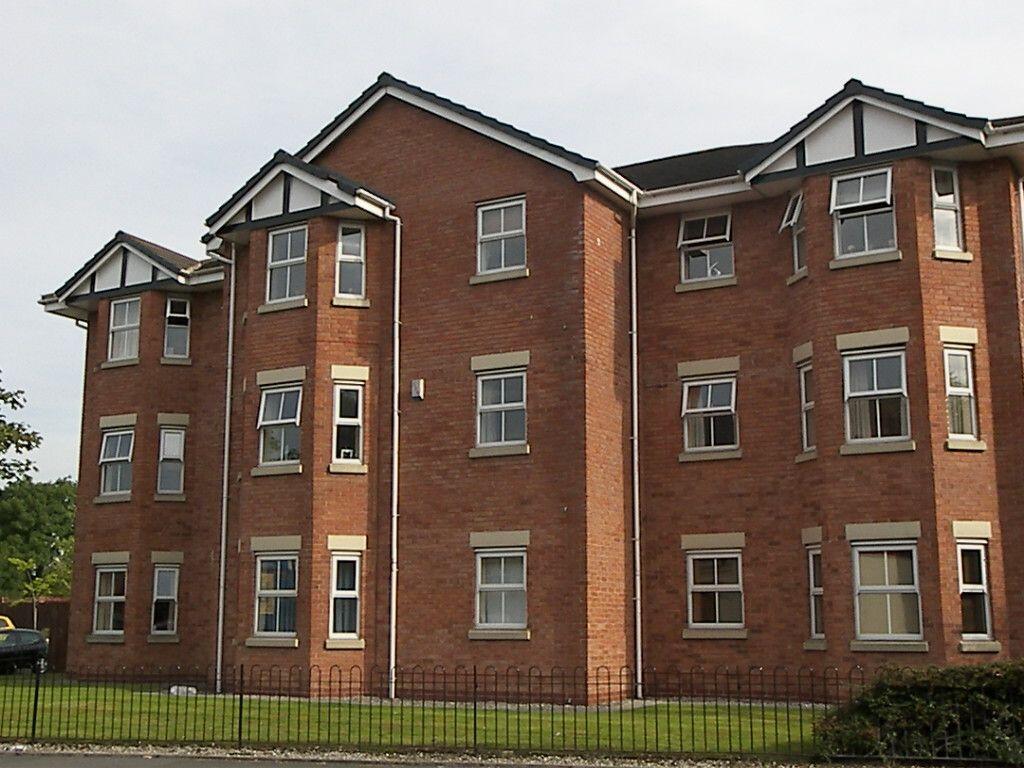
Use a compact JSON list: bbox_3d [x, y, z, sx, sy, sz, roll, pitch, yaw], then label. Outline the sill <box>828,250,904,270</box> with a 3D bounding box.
[{"bbox_3d":[5.044,-1.741,20.193,1.055,0.130,0.150,-6,-12,34],"label":"sill"}]

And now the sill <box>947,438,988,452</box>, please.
[{"bbox_3d":[6.194,0.832,19.405,0.610,0.140,0.120,3,-10,-14],"label":"sill"}]

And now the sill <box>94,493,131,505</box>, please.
[{"bbox_3d":[-7.721,2.238,27.612,1.020,0.140,0.120,-6,-11,30],"label":"sill"}]

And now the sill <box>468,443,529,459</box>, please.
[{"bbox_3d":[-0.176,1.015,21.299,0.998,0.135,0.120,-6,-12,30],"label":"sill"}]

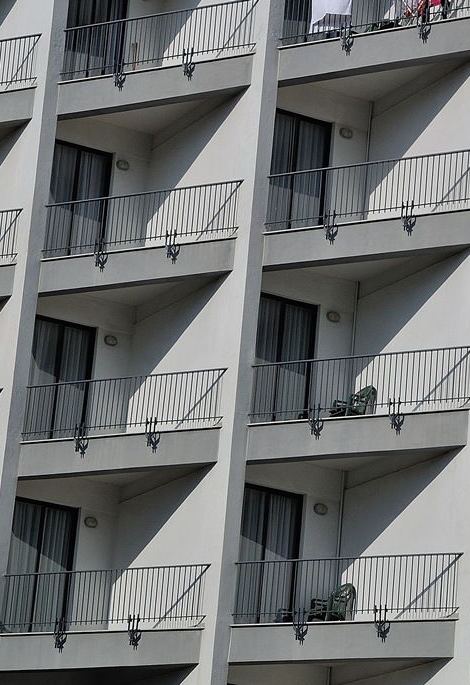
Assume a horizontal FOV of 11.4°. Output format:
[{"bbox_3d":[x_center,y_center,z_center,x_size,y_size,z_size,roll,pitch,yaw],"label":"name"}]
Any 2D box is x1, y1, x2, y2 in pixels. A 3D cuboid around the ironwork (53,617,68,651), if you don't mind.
[{"bbox_3d":[-2.577,4.272,34.756,0.200,0.490,0.100,-4,-17,27],"label":"ironwork"}]

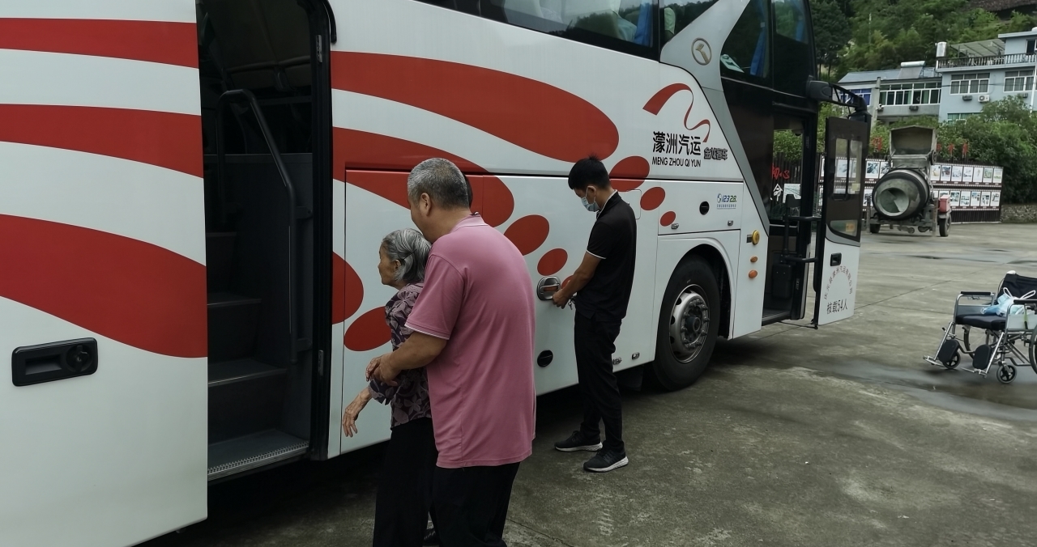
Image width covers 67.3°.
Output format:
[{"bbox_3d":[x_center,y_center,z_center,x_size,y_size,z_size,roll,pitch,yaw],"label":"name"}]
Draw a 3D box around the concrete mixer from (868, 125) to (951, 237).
[{"bbox_3d":[11.200,-2.650,22.400,2.050,3.050,2.500,7,9,38],"label":"concrete mixer"}]

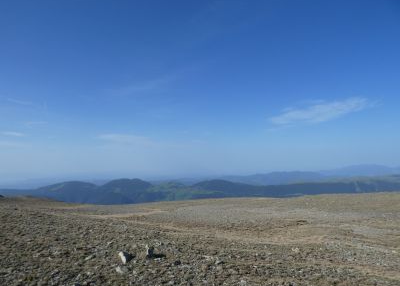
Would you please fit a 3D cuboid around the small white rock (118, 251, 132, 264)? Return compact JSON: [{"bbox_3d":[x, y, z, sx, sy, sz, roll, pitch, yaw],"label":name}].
[{"bbox_3d":[-1.500,2.312,5.600,0.250,0.200,0.200,0,-6,0],"label":"small white rock"}]

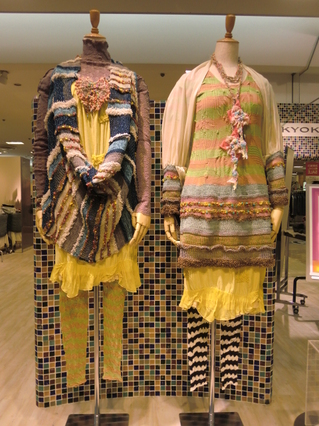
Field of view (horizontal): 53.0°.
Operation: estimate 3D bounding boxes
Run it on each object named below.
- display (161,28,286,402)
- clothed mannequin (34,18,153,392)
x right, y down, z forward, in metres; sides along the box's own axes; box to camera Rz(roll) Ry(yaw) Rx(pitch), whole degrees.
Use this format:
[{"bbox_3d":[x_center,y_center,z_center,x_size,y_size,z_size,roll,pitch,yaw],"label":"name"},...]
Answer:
[{"bbox_3d":[0.279,-0.032,1.370,0.535,1.600,0.320,0,3,-2],"label":"display"},{"bbox_3d":[-0.291,-0.032,1.370,0.500,1.580,0.320,0,3,-3],"label":"clothed mannequin"}]

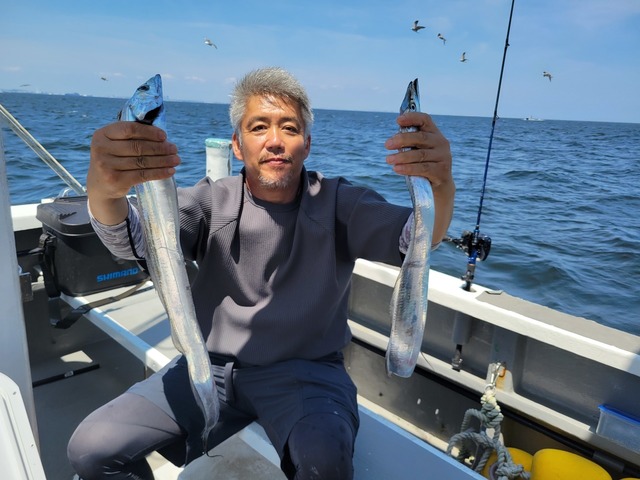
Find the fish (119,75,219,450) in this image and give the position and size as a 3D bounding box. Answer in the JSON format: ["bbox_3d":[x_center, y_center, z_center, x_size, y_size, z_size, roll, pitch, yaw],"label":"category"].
[{"bbox_3d":[-0.228,0.100,0.795,0.085,0.713,0.050,0,28,-3],"label":"fish"}]

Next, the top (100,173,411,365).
[{"bbox_3d":[-0.114,0.080,1.091,0.540,0.490,0.500,2,15,-4],"label":"top"}]

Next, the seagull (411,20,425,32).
[{"bbox_3d":[5.476,-11.992,27.000,0.450,0.380,0.950,-6,18,-29],"label":"seagull"}]

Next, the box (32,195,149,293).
[{"bbox_3d":[-0.855,0.015,1.895,0.375,0.290,0.268,-11,21,-42],"label":"box"}]

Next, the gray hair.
[{"bbox_3d":[-0.110,-0.307,1.090,0.190,0.170,0.200,1,10,-9],"label":"gray hair"}]

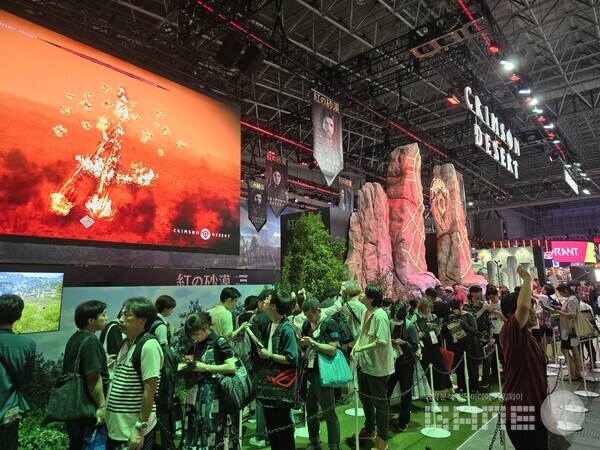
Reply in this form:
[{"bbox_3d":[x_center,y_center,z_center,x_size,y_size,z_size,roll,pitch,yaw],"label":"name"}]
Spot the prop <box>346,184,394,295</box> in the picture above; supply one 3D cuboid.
[{"bbox_3d":[1.248,1.028,6.897,0.660,3.410,0.720,-9,-12,40],"label":"prop"}]

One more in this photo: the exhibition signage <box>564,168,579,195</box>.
[{"bbox_3d":[9.736,-1.540,14.281,0.100,0.370,2.800,-9,-12,40],"label":"exhibition signage"}]

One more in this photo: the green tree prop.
[{"bbox_3d":[0.216,1.240,6.212,1.000,2.820,0.950,-9,-12,40],"label":"green tree prop"}]

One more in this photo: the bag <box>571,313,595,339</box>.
[{"bbox_3d":[4.889,1.739,6.900,0.370,0.420,0.150,2,-9,-18],"label":"bag"}]

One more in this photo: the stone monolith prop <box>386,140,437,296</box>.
[{"bbox_3d":[2.479,0.648,8.369,0.700,4.570,1.020,-9,-12,40],"label":"stone monolith prop"}]

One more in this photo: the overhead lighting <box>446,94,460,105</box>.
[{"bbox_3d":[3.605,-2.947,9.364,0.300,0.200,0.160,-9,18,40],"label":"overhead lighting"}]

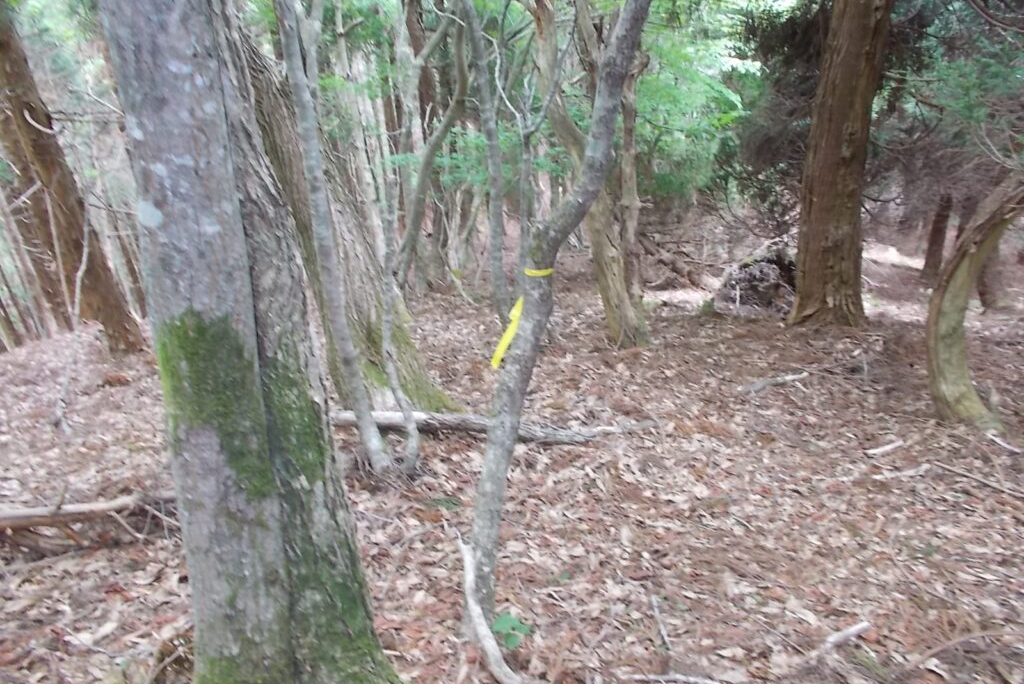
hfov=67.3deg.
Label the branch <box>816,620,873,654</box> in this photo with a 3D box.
[{"bbox_3d":[1.128,0.994,2.600,0.250,0.035,0.045,-8,14,-29],"label":"branch"}]

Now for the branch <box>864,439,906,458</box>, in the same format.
[{"bbox_3d":[2.165,0.613,4.465,0.350,0.035,0.045,-8,14,-29],"label":"branch"}]

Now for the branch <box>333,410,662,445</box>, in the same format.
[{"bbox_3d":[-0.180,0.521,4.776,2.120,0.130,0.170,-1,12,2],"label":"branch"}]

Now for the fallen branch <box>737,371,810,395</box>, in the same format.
[{"bbox_3d":[2.028,0.306,5.925,0.825,0.070,0.100,-10,14,-33],"label":"fallen branch"}]

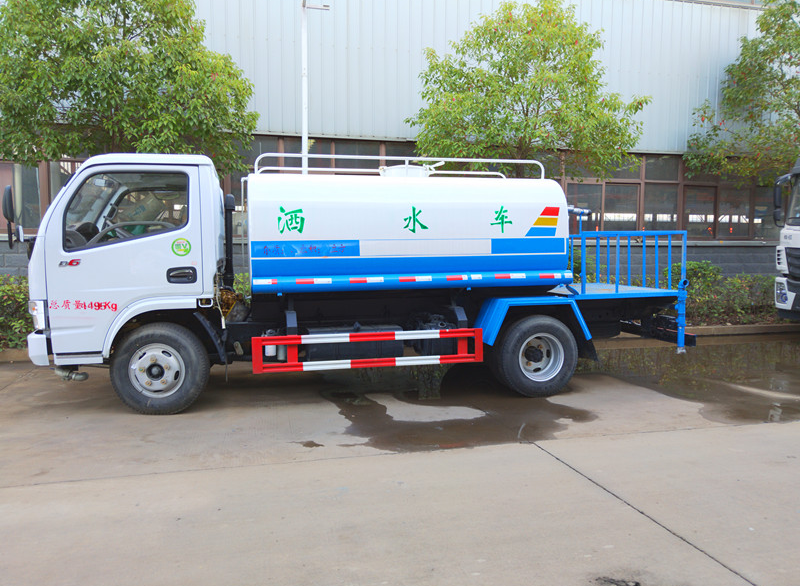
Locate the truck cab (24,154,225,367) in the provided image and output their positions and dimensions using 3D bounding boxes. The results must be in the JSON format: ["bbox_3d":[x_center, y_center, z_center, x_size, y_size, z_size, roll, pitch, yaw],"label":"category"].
[{"bbox_3d":[-2.405,-0.334,5.380,1.530,1.670,1.880,-1,4,-13],"label":"truck cab"}]

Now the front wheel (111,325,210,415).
[{"bbox_3d":[-1.981,0.616,4.755,0.765,0.765,0.220,-1,4,-13],"label":"front wheel"}]

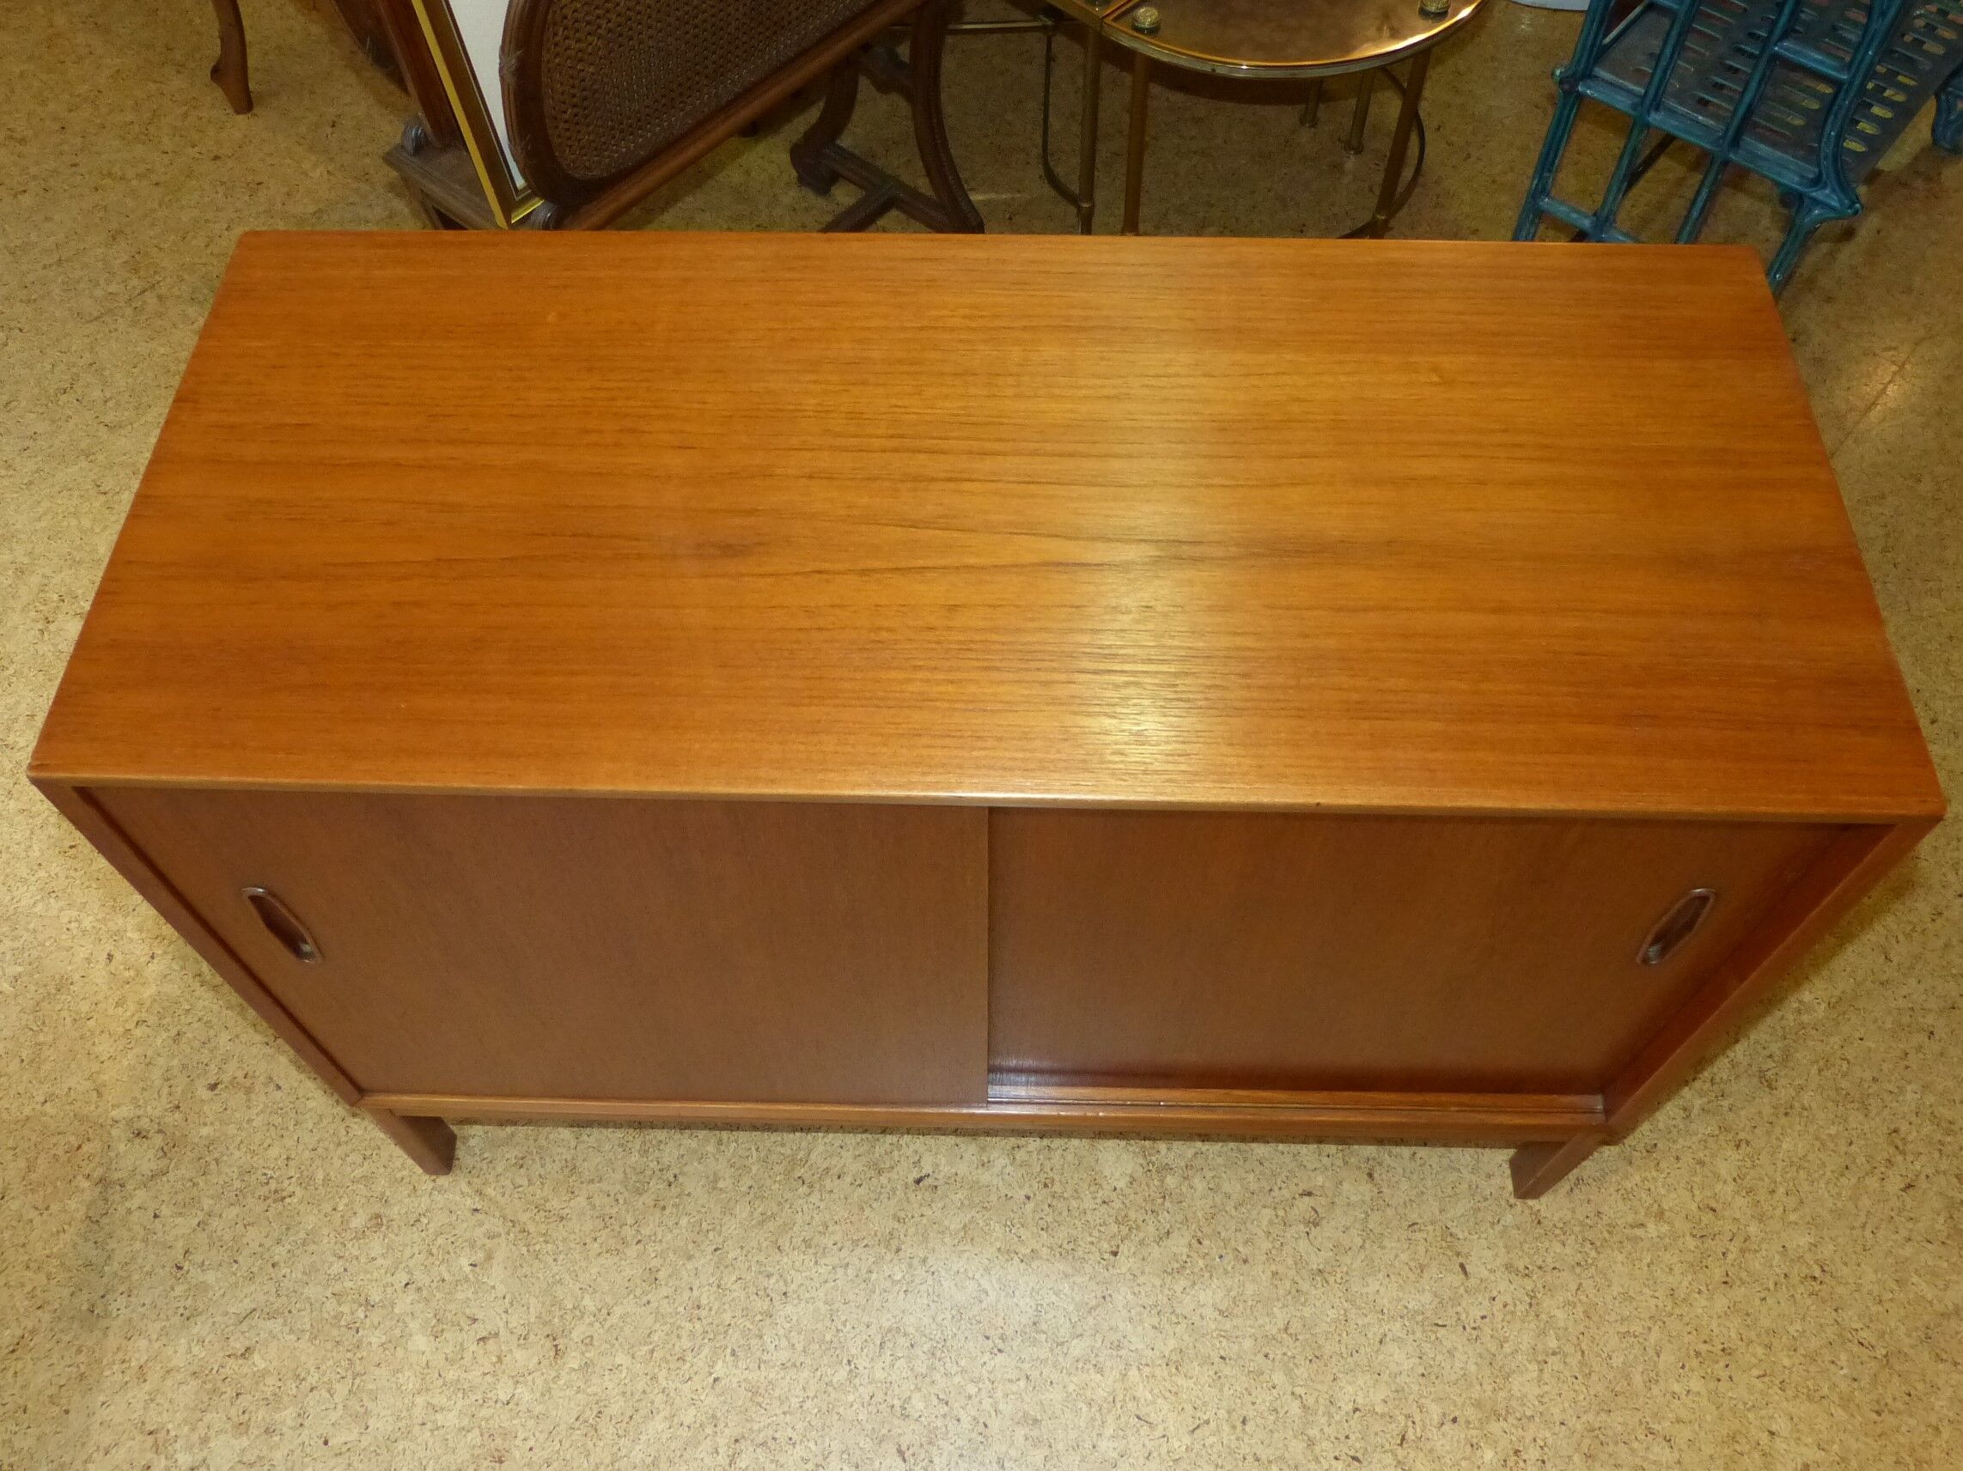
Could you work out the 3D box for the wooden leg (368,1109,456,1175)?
[{"bbox_3d":[-0.556,0.385,1.394,0.023,0.175,0.039,1,55,1],"label":"wooden leg"}]

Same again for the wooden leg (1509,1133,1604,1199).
[{"bbox_3d":[0.554,0.405,1.377,0.023,0.175,0.039,1,55,1],"label":"wooden leg"}]

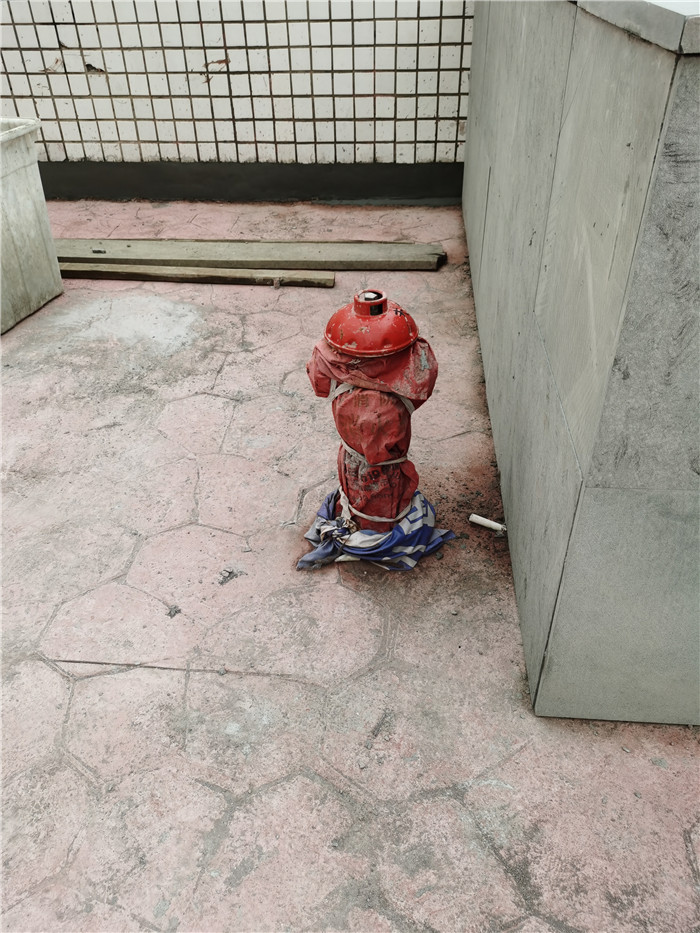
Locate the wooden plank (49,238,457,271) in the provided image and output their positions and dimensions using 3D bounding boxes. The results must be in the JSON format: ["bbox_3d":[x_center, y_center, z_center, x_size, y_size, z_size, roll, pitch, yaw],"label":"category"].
[{"bbox_3d":[-0.626,-1.015,3.491,2.150,0.050,0.225,3,37,6],"label":"wooden plank"}]

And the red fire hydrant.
[{"bbox_3d":[0.062,-0.075,1.662,0.360,0.670,0.280,1,36,3],"label":"red fire hydrant"}]

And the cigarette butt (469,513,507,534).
[{"bbox_3d":[0.360,0.148,1.898,0.097,0.018,0.018,19,41,25],"label":"cigarette butt"}]

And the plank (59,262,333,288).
[{"bbox_3d":[-0.835,-0.875,3.317,1.550,0.040,0.095,4,37,7],"label":"plank"}]

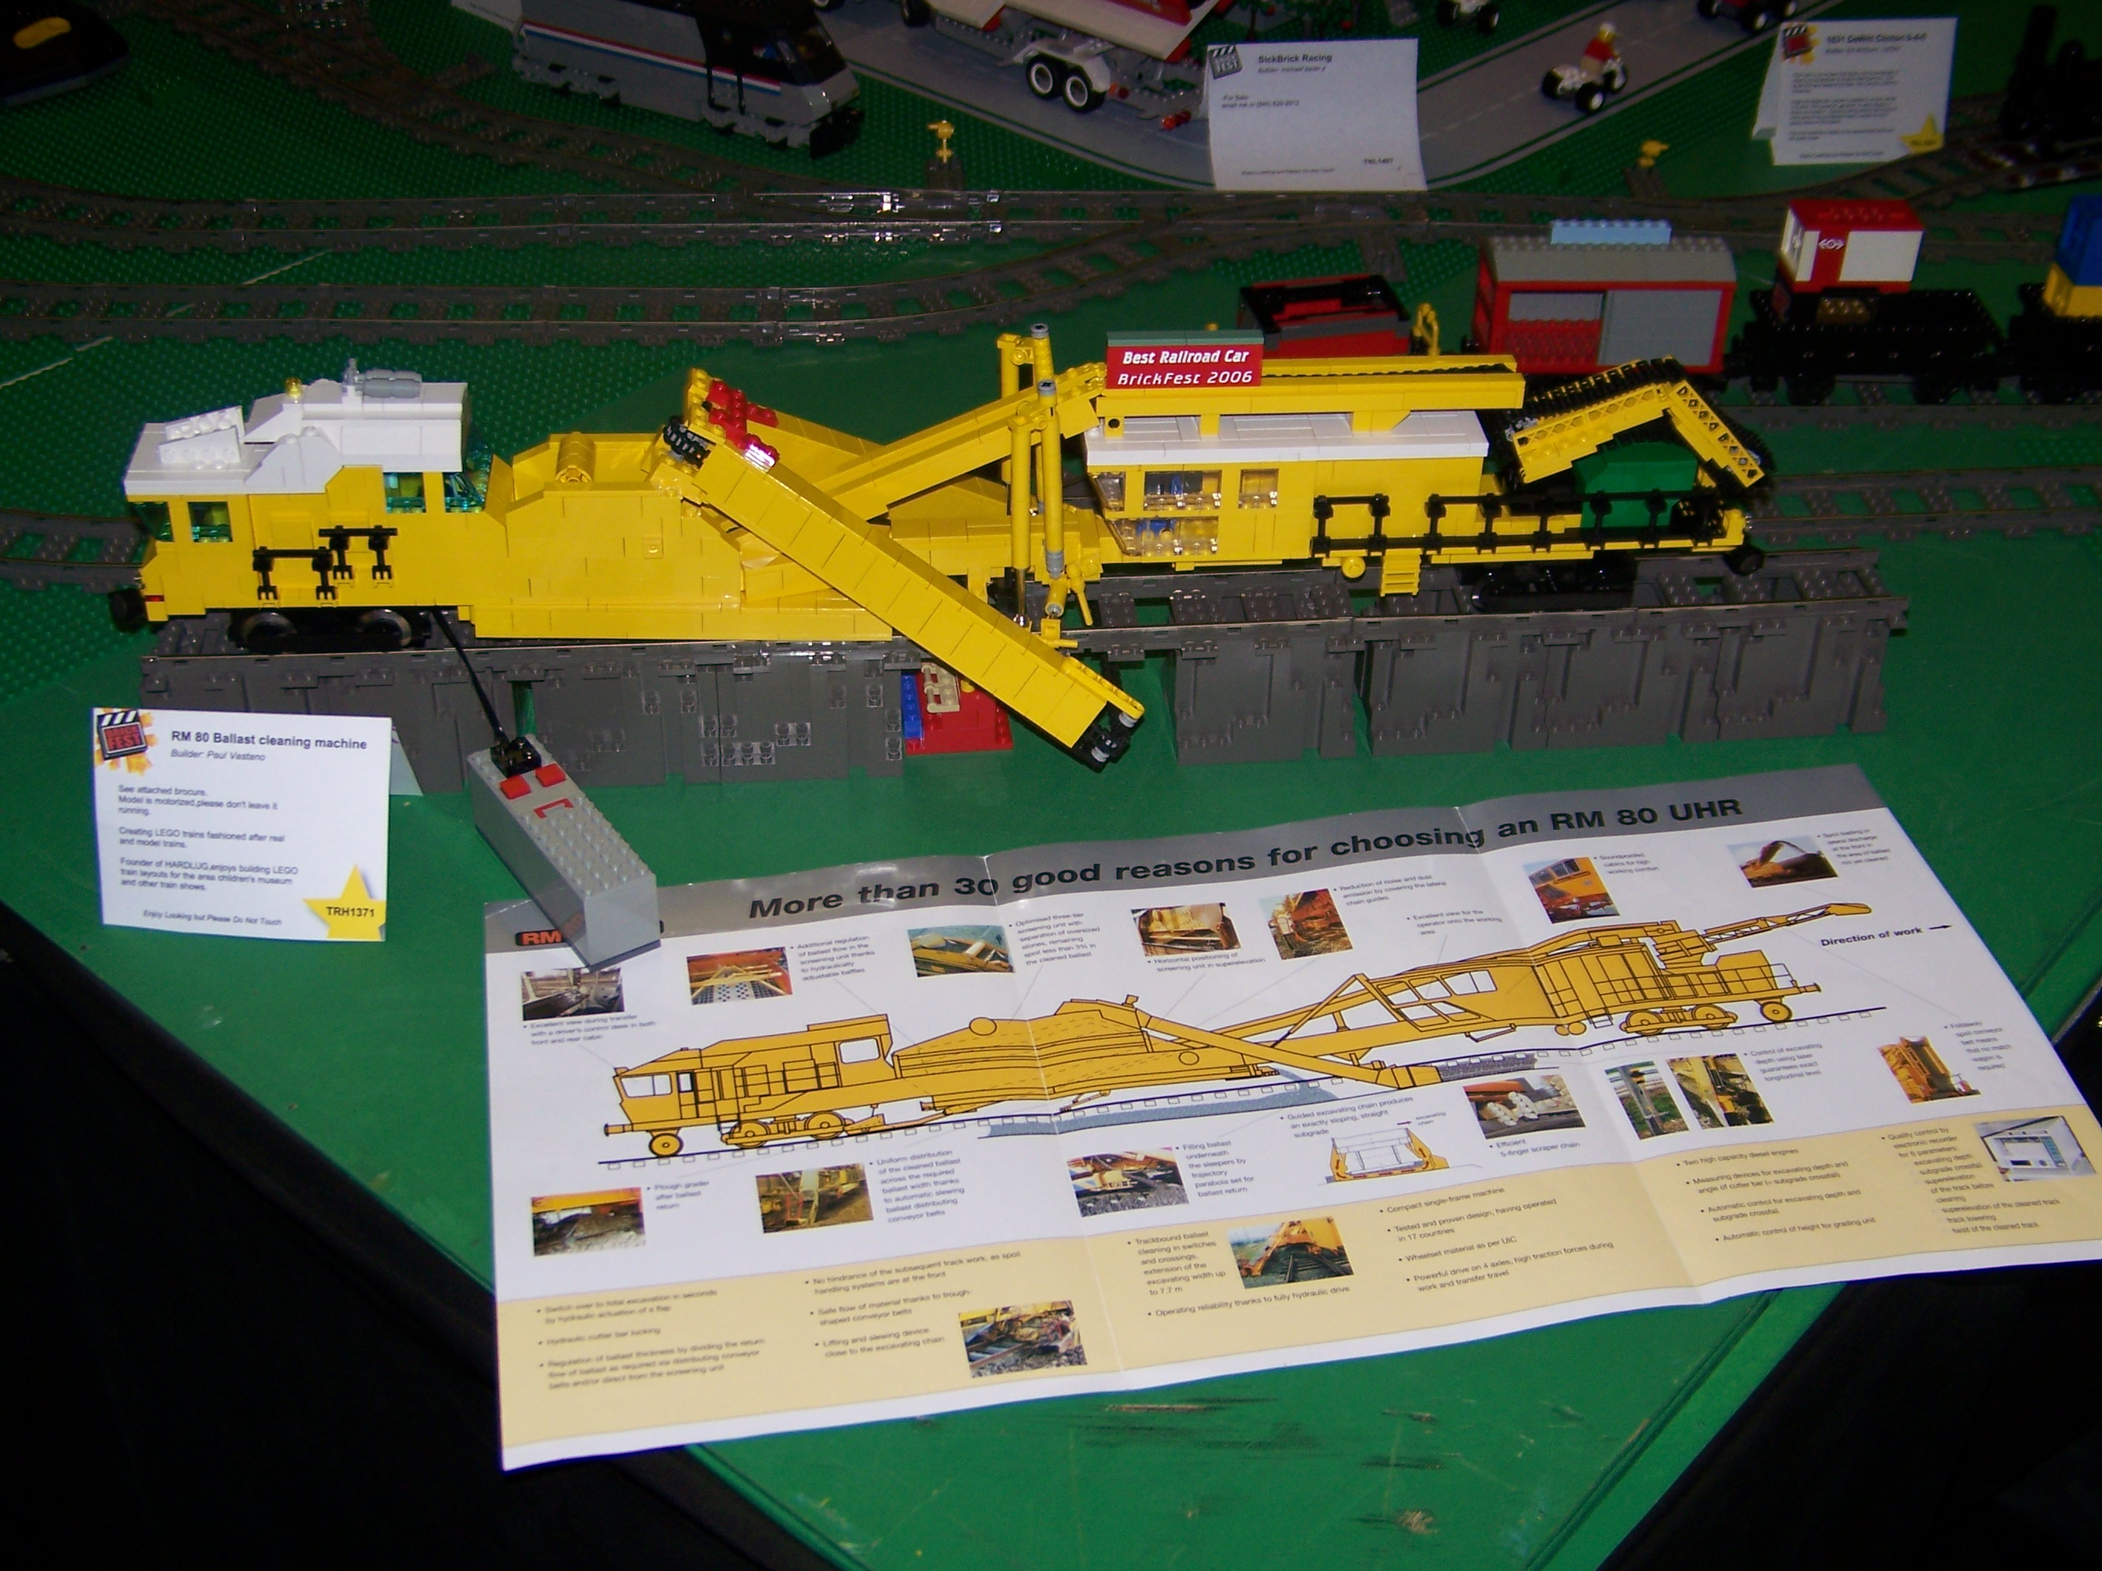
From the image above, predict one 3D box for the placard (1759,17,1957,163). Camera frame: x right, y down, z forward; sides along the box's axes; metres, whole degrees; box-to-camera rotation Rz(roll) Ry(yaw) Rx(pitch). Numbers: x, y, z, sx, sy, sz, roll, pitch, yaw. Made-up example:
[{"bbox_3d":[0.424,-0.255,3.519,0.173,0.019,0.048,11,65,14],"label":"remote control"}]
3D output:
[{"bbox_3d":[0.552,-0.480,1.667,0.124,0.092,0.047,-3,38,-7],"label":"placard"}]

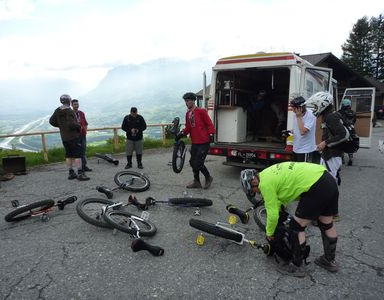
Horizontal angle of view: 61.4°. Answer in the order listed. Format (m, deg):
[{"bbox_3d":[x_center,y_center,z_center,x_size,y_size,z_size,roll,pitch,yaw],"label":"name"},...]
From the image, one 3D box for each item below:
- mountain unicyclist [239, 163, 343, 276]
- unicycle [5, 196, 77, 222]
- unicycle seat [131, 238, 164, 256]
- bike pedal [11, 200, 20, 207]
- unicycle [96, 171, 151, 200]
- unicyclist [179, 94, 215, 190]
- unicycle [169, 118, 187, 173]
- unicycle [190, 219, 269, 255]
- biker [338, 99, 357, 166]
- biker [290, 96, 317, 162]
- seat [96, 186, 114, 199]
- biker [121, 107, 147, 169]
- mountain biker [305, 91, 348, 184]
[{"bbox_3d":[0.977,0.604,3.175,0.920,1.060,0.580,3,9,22],"label":"mountain unicyclist"},{"bbox_3d":[-2.020,0.785,4.400,0.660,0.400,0.970,-23,-9,33],"label":"unicycle"},{"bbox_3d":[-0.452,1.002,3.300,0.340,0.170,0.120,13,12,4],"label":"unicycle seat"},{"bbox_3d":[-2.340,0.700,4.280,0.100,0.100,0.035,-15,-9,-30],"label":"bike pedal"},{"bbox_3d":[-1.208,0.634,5.933,0.700,0.420,1.085,29,24,22],"label":"unicycle"},{"bbox_3d":[0.111,-0.155,5.987,0.620,1.780,0.550,7,10,40],"label":"unicyclist"},{"bbox_3d":[-0.275,-0.050,6.130,0.400,1.060,0.640,4,32,17],"label":"unicycle"},{"bbox_3d":[0.405,0.917,3.470,0.980,0.400,0.640,12,-14,36],"label":"unicycle"},{"bbox_3d":[4.144,-0.436,8.418,0.550,1.760,0.460,-2,11,-15],"label":"biker"},{"bbox_3d":[1.758,0.010,5.101,0.420,1.700,0.480,-3,8,-17],"label":"biker"},{"bbox_3d":[-1.470,0.719,5.524,0.360,0.180,0.130,29,24,22],"label":"seat"},{"bbox_3d":[-1.564,-0.303,8.651,0.640,1.670,0.420,-1,10,-7],"label":"biker"},{"bbox_3d":[1.799,0.109,4.327,0.600,1.720,0.500,-1,8,-6],"label":"mountain biker"}]

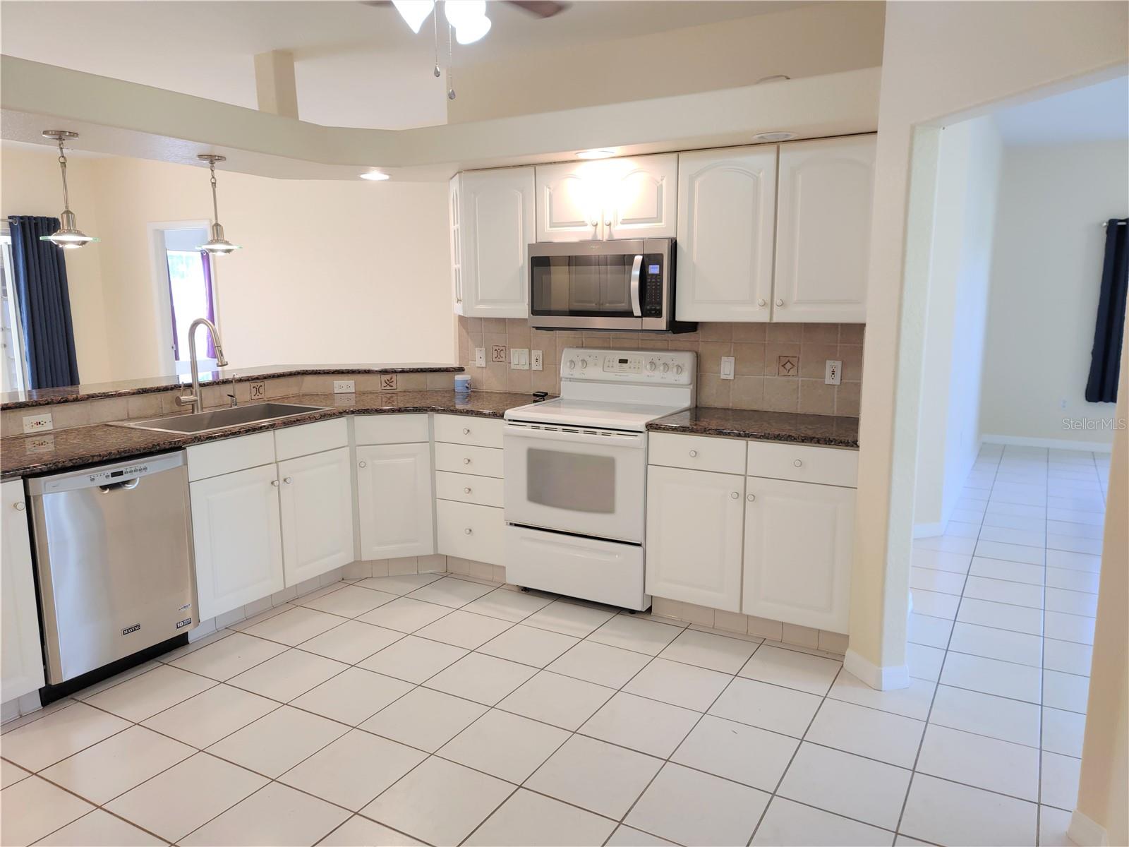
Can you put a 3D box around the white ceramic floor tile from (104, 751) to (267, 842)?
[{"bbox_3d":[-1.156,1.143,2.611,0.343,0.010,0.343,6,11,29],"label":"white ceramic floor tile"}]

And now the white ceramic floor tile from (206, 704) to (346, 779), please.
[{"bbox_3d":[-0.963,1.074,2.873,0.338,0.010,0.338,5,11,30],"label":"white ceramic floor tile"}]

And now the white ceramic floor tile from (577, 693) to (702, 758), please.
[{"bbox_3d":[0.272,1.063,2.994,0.341,0.010,0.341,6,11,30],"label":"white ceramic floor tile"}]

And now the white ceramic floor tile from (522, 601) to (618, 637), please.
[{"bbox_3d":[0.028,0.908,3.955,0.340,0.012,0.340,5,11,29],"label":"white ceramic floor tile"}]

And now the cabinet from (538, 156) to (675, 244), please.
[{"bbox_3d":[0.266,-1.071,4.125,0.752,0.370,0.330,5,11,30],"label":"cabinet"}]

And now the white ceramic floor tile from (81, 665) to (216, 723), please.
[{"bbox_3d":[-1.569,1.026,3.255,0.340,0.012,0.340,5,11,29],"label":"white ceramic floor tile"}]

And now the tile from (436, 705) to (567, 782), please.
[{"bbox_3d":[-0.197,1.077,2.841,0.338,0.010,0.338,5,11,30],"label":"tile"}]

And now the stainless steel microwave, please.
[{"bbox_3d":[0.249,-0.671,4.158,0.759,0.425,0.410,5,11,30],"label":"stainless steel microwave"}]

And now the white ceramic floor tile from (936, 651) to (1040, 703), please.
[{"bbox_3d":[1.689,1.004,3.354,0.341,0.010,0.341,6,11,30],"label":"white ceramic floor tile"}]

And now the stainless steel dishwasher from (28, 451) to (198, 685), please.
[{"bbox_3d":[-1.952,0.535,3.396,0.600,0.820,0.605,6,11,29],"label":"stainless steel dishwasher"}]

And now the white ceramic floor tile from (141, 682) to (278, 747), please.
[{"bbox_3d":[-1.260,1.047,3.042,0.338,0.010,0.338,5,11,30],"label":"white ceramic floor tile"}]

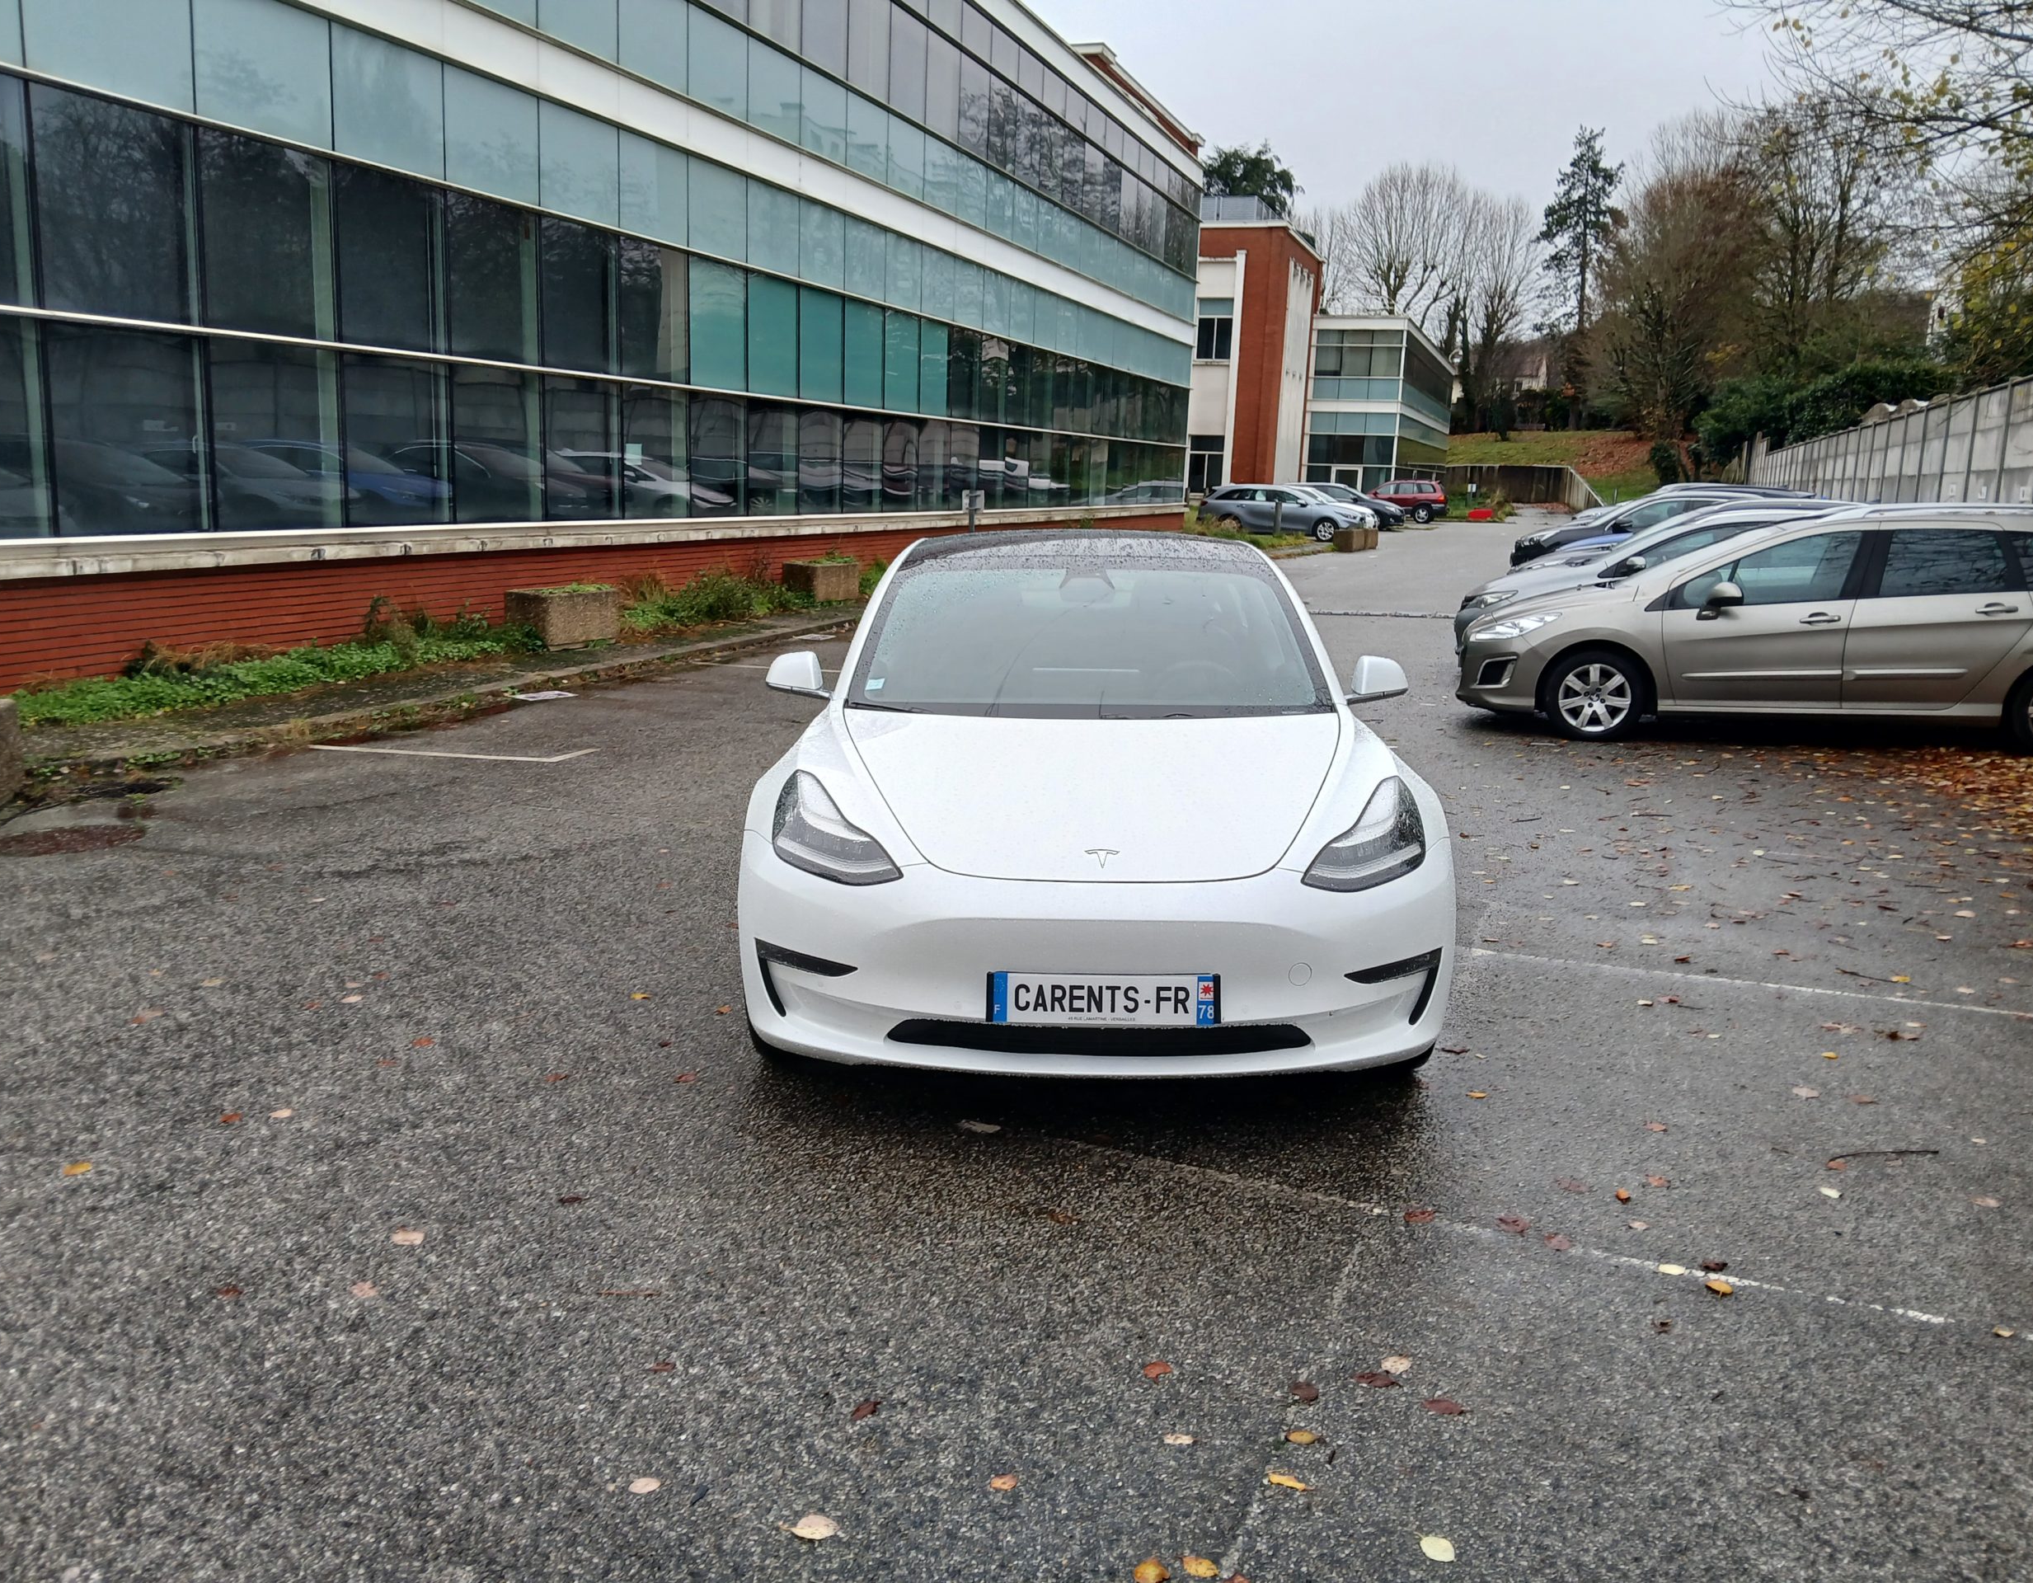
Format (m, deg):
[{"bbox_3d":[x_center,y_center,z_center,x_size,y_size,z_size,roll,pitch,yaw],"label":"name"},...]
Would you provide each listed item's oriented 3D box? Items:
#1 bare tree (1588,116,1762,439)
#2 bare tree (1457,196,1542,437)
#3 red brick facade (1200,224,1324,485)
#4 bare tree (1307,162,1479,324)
[{"bbox_3d":[32.412,-25.191,78.000,8.600,16.400,8.600,6,12,18],"label":"bare tree"},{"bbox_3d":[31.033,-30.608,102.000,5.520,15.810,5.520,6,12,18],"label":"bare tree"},{"bbox_3d":[8.228,-14.376,54.892,3.400,10.000,6.600,6,12,18],"label":"red brick facade"},{"bbox_3d":[24.296,-31.563,102.000,10.930,18.190,10.930,6,12,18],"label":"bare tree"}]

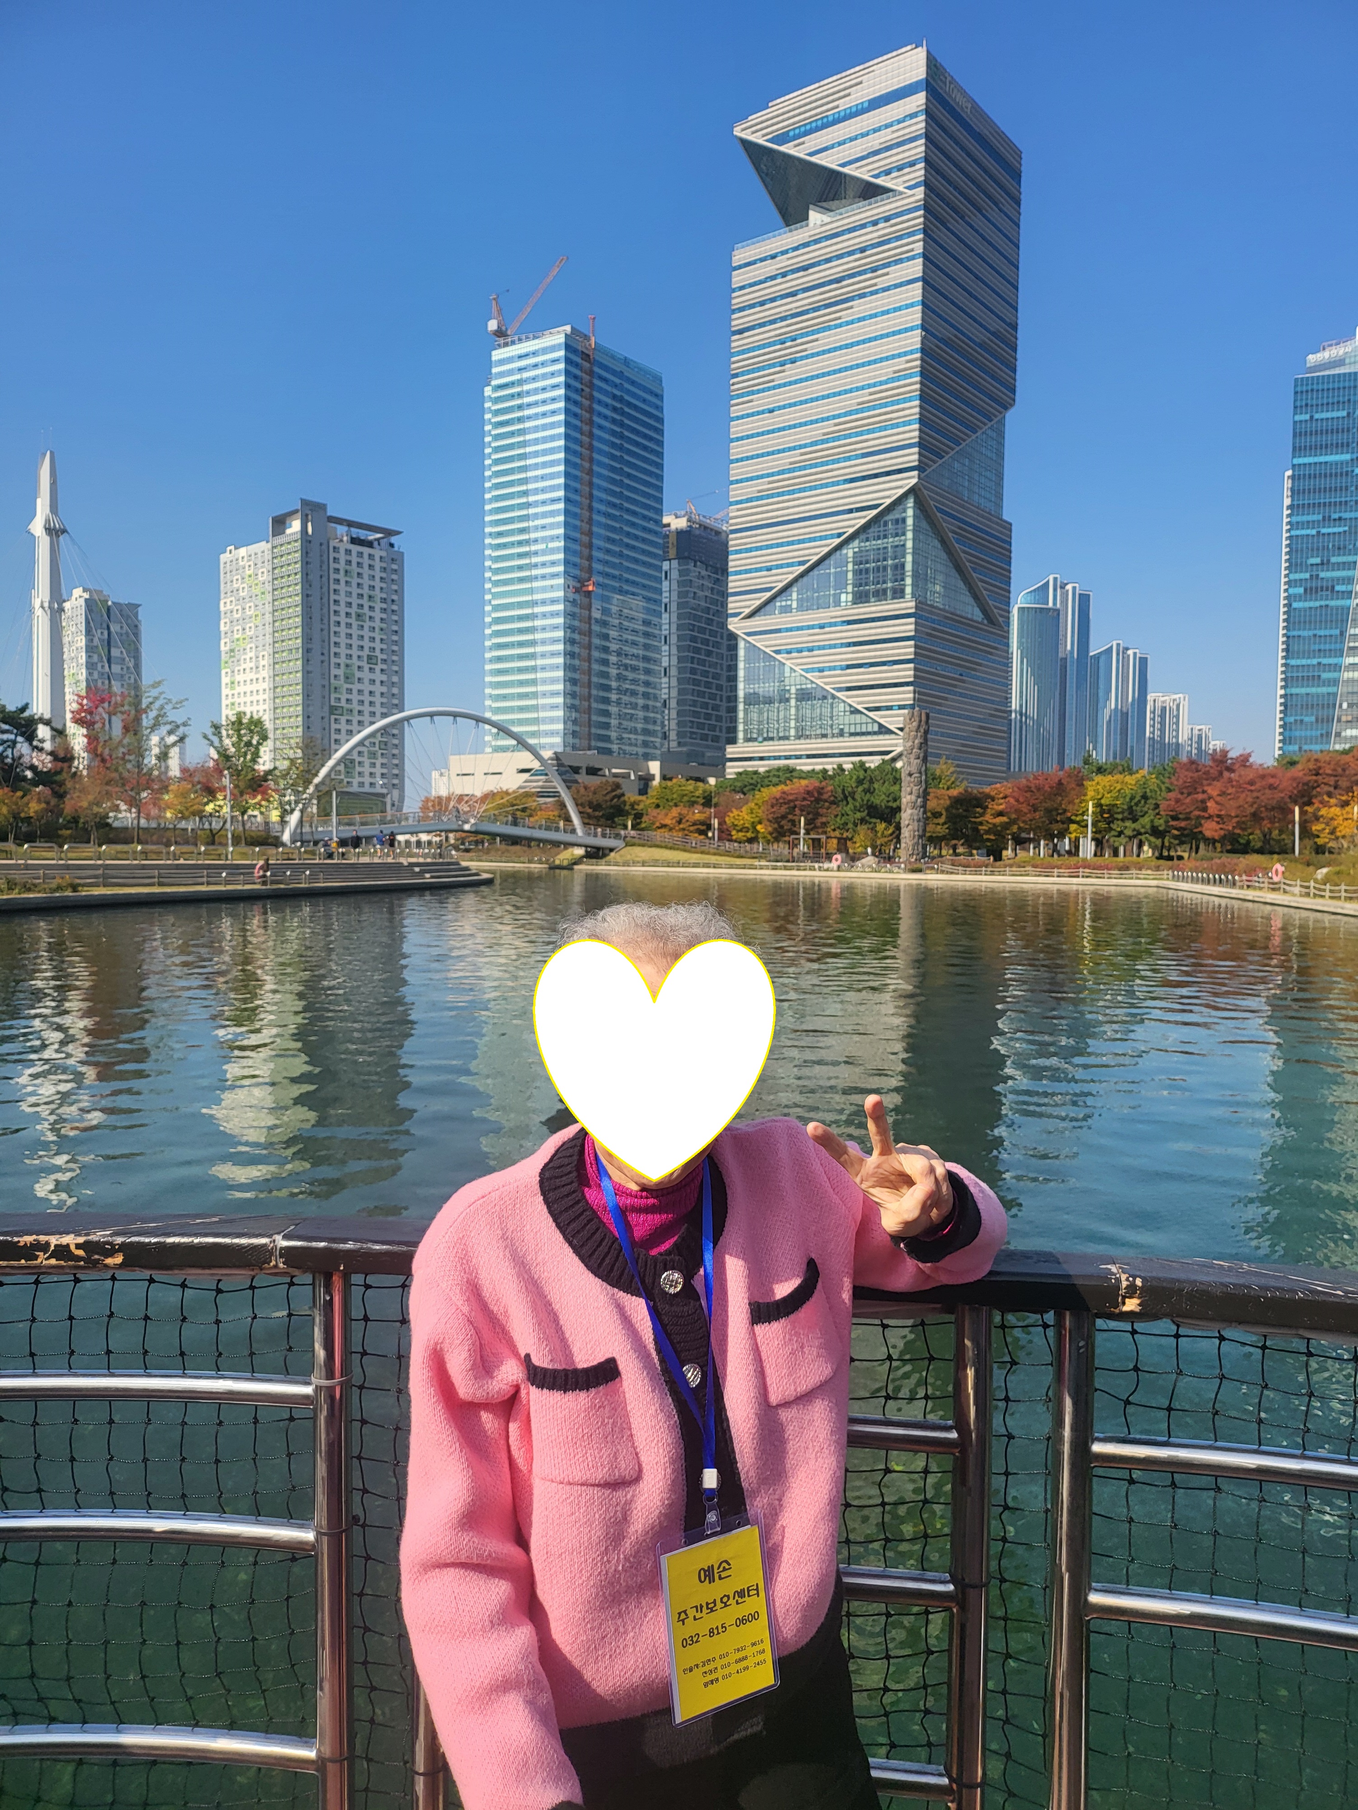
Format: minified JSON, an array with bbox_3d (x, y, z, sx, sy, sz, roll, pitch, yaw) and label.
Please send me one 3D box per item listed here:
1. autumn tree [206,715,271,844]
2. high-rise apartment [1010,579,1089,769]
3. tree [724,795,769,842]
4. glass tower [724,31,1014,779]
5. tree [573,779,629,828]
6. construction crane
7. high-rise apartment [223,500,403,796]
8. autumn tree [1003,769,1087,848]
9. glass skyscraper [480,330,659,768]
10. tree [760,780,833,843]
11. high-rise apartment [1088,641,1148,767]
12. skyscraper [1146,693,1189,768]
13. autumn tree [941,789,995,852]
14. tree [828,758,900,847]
[{"bbox_3d":[-30.837,-8.775,88.000,4.660,9.321,4.427,-1,3,-19],"label":"autumn tree"},{"bbox_3d":[279.044,-145.694,942.574,47.000,196.900,44.000,3,4,35],"label":"high-rise apartment"},{"bbox_3d":[6.552,-7.808,121.844,4.700,5.670,4.700,0,3,0],"label":"tree"},{"bbox_3d":[40.448,-86.308,265.535,44.457,147.000,42.254,3,4,38],"label":"glass tower"},{"bbox_3d":[-8.724,-10.195,139.785,6.500,7.810,6.500,0,3,0],"label":"tree"},{"bbox_3d":[-45.360,-181.653,378.000,25.500,27.000,6.000,1,3,14],"label":"construction crane"},{"bbox_3d":[-112.231,-68.176,383.642,48.815,94.474,33.648,4,4,43],"label":"high-rise apartment"},{"bbox_3d":[33.787,-8.561,116.000,7.842,8.104,7.450,1,3,16],"label":"autumn tree"},{"bbox_3d":[-33.317,-98.885,418.267,32.500,156.230,52.000,3,4,35],"label":"glass skyscraper"},{"bbox_3d":[11.319,-8.388,119.804,6.900,7.120,6.900,0,3,0],"label":"tree"},{"bbox_3d":[363.761,-133.606,1043.509,40.000,162.980,38.000,3,4,35],"label":"high-rise apartment"},{"bbox_3d":[427.961,-119.345,1102.444,33.000,129.040,27.000,3,4,35],"label":"skyscraper"},{"bbox_3d":[25.247,-7.187,109.833,4.500,6.050,4.500,0,3,0],"label":"autumn tree"},{"bbox_3d":[17.318,-8.953,116.000,7.319,8.888,6.954,1,3,8],"label":"tree"}]

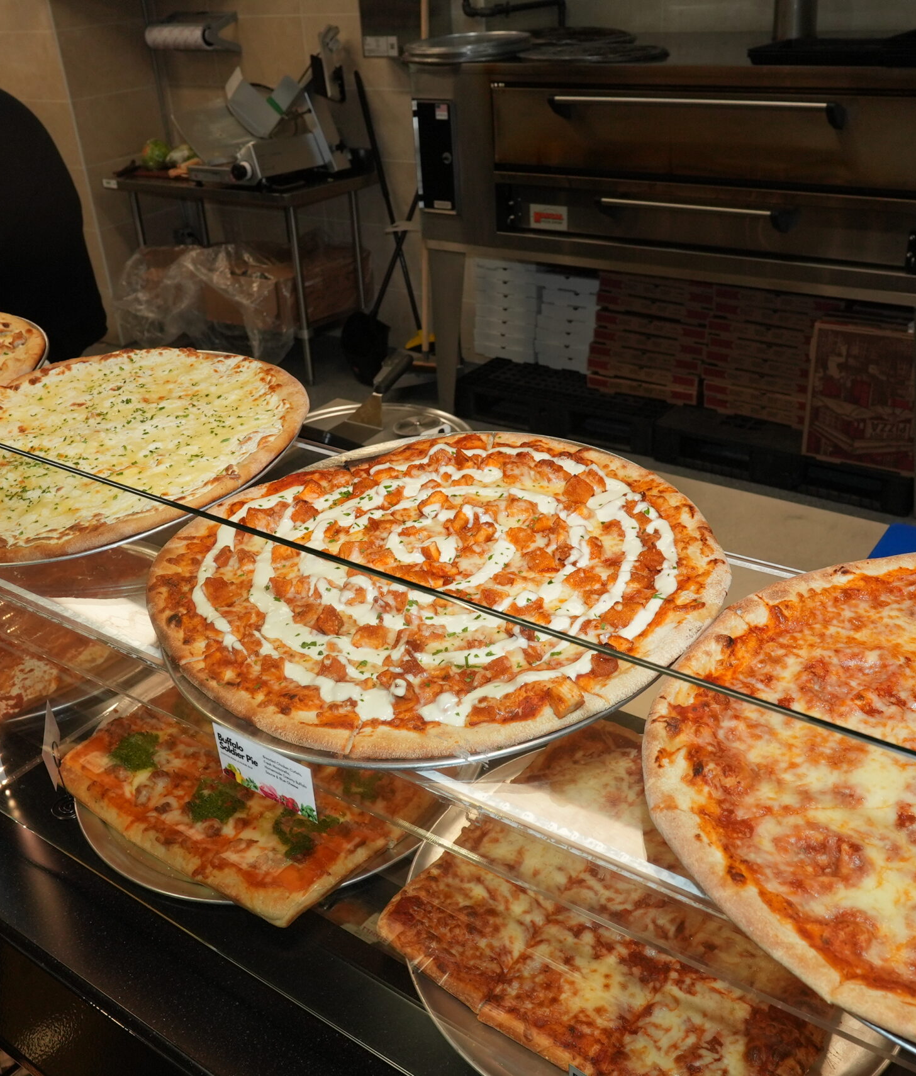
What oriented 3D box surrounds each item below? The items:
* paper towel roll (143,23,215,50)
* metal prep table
[{"bbox_3d":[-1.338,-2.401,5.152,0.460,0.106,0.106,16,34,32],"label":"paper towel roll"},{"bbox_3d":[-1.043,-1.373,5.416,1.200,0.886,0.600,16,34,32],"label":"metal prep table"}]

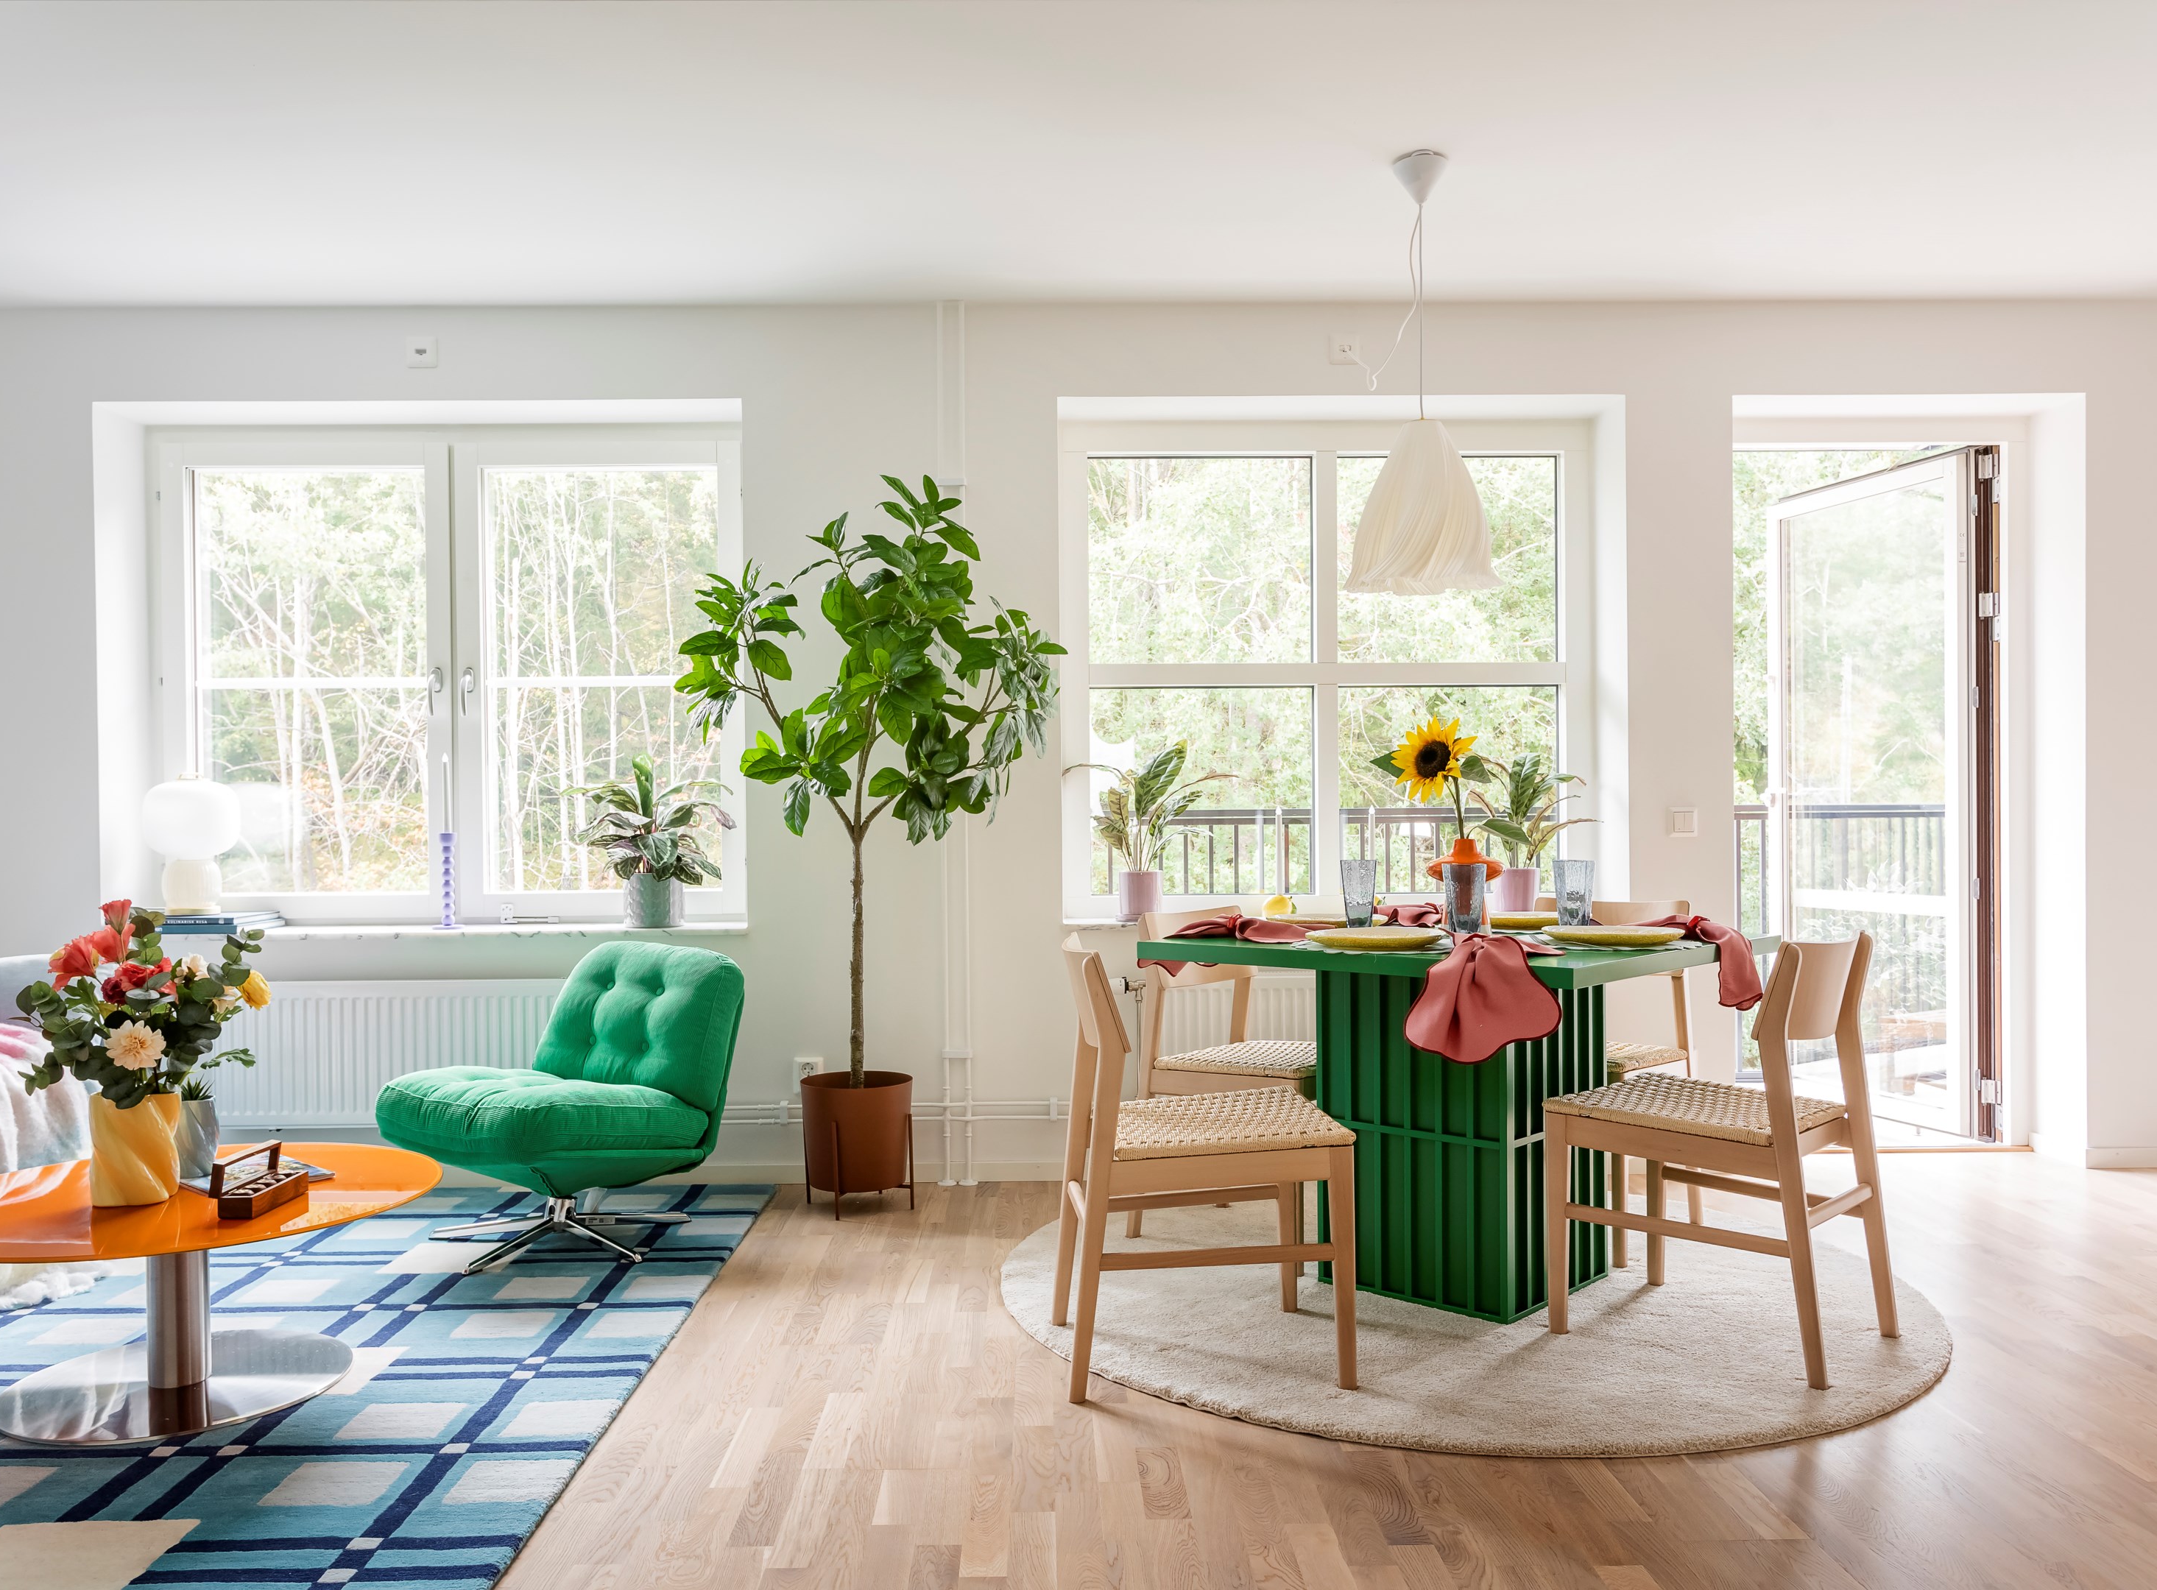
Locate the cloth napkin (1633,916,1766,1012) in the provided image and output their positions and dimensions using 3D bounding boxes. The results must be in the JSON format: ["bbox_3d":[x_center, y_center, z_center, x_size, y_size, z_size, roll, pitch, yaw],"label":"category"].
[{"bbox_3d":[1.308,0.375,3.448,0.340,0.200,0.220,0,1,43],"label":"cloth napkin"}]

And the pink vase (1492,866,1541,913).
[{"bbox_3d":[1.260,0.287,4.557,0.135,0.145,0.135,0,0,-1],"label":"pink vase"}]

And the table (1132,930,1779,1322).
[{"bbox_3d":[0.838,0.686,3.473,1.000,0.740,1.000,-1,-1,44],"label":"table"}]

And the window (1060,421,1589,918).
[{"bbox_3d":[0.751,-0.390,4.818,1.610,1.490,0.130,0,-1,-2],"label":"window"}]

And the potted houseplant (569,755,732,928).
[{"bbox_3d":[-1.237,0.129,4.588,0.450,0.495,0.360,0,-1,-2],"label":"potted houseplant"}]

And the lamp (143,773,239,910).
[{"bbox_3d":[-2.499,0.139,4.484,0.280,0.395,0.280,0,0,-1],"label":"lamp"}]

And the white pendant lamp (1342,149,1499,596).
[{"bbox_3d":[0.724,-0.895,3.367,0.330,0.920,0.330,0,0,-1],"label":"white pendant lamp"}]

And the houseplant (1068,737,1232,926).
[{"bbox_3d":[0.205,0.101,4.535,0.460,0.510,0.420,0,0,-1],"label":"houseplant"}]

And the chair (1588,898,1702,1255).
[{"bbox_3d":[1.203,0.663,3.838,0.460,0.800,0.525,0,1,43],"label":"chair"}]

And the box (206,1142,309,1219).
[{"bbox_3d":[-1.430,0.671,2.778,0.100,0.095,0.185,-1,-1,9],"label":"box"}]

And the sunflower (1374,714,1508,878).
[{"bbox_3d":[0.854,0.064,3.747,0.310,0.495,0.260,0,0,-1],"label":"sunflower"}]

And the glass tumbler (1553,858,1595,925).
[{"bbox_3d":[1.169,0.240,3.749,0.090,0.155,0.090,0,-1,-2],"label":"glass tumbler"}]

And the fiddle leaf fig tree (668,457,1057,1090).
[{"bbox_3d":[-0.548,-0.044,4.158,0.990,1.580,0.780,0,-1,-2],"label":"fiddle leaf fig tree"}]

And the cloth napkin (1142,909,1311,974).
[{"bbox_3d":[0.335,0.337,3.579,0.380,0.145,0.250,0,1,39],"label":"cloth napkin"}]

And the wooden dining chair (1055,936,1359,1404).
[{"bbox_3d":[0.216,0.677,3.027,0.525,0.800,0.460,-1,0,-6],"label":"wooden dining chair"}]

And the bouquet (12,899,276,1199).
[{"bbox_3d":[-1.674,0.460,2.840,0.420,0.530,0.380,0,-1,-2],"label":"bouquet"}]

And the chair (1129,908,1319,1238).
[{"bbox_3d":[0.425,0.675,3.829,0.515,0.780,0.475,-1,-1,43],"label":"chair"}]

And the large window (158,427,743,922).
[{"bbox_3d":[-1.821,-0.352,4.617,1.760,1.450,0.120,0,0,-1],"label":"large window"}]

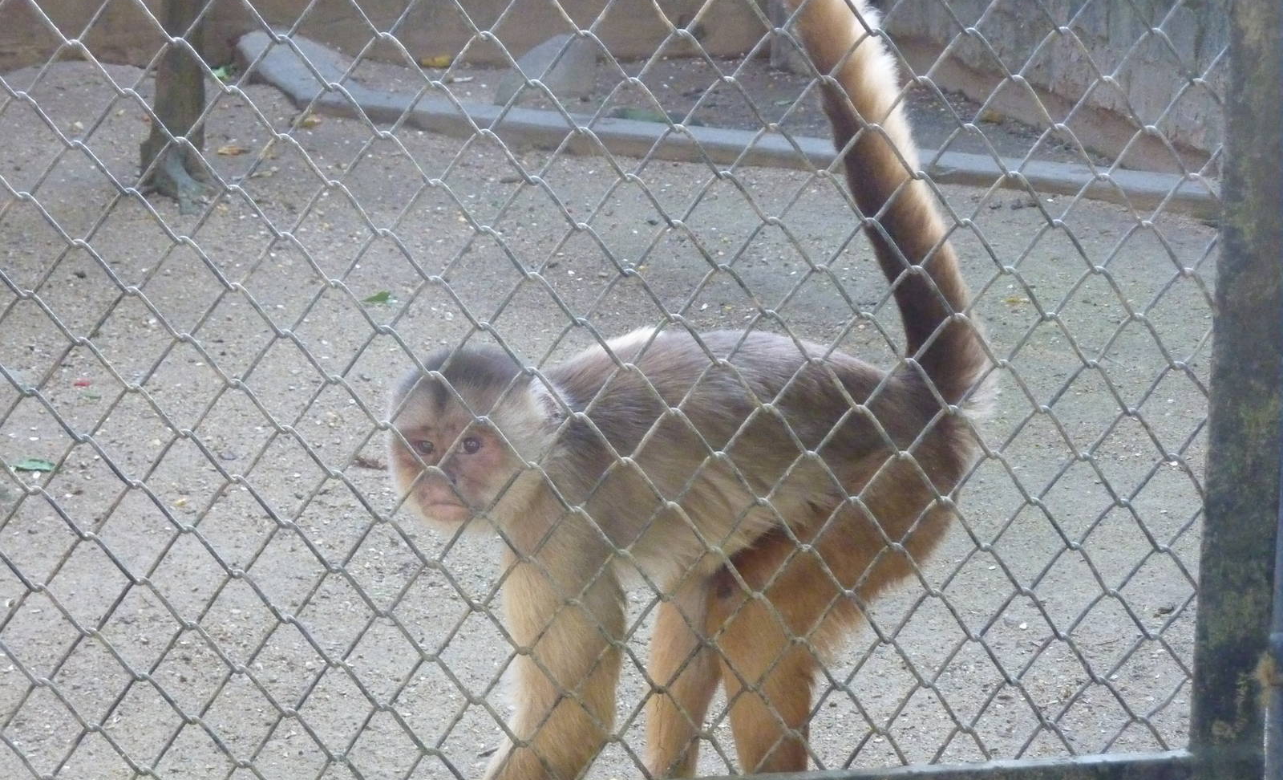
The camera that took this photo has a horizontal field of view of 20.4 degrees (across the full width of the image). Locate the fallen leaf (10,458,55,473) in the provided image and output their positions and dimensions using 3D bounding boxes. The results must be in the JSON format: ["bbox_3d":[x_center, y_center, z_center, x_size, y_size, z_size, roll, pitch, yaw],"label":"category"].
[{"bbox_3d":[-0.517,0.064,3.030,0.041,0.006,0.020,5,17,14],"label":"fallen leaf"}]

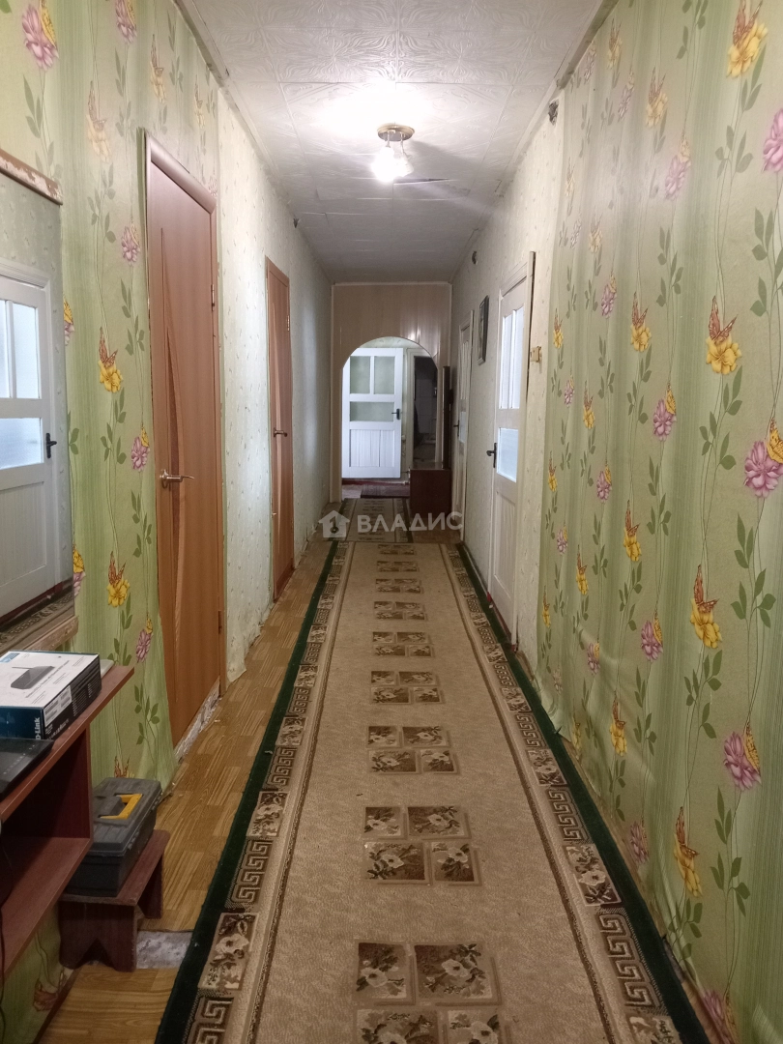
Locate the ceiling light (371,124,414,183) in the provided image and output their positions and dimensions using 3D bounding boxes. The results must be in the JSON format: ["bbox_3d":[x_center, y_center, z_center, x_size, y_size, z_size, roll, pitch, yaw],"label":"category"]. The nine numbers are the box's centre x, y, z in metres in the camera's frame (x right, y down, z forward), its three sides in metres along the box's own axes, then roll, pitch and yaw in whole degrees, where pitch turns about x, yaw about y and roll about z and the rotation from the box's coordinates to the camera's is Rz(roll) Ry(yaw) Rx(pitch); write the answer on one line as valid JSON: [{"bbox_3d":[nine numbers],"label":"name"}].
[{"bbox_3d":[0.013,-1.836,3.774,0.210,0.230,0.210,1,10,0],"label":"ceiling light"}]

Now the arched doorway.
[{"bbox_3d":[-0.021,-1.238,9.318,1.180,2.010,0.160,1,10,0],"label":"arched doorway"}]

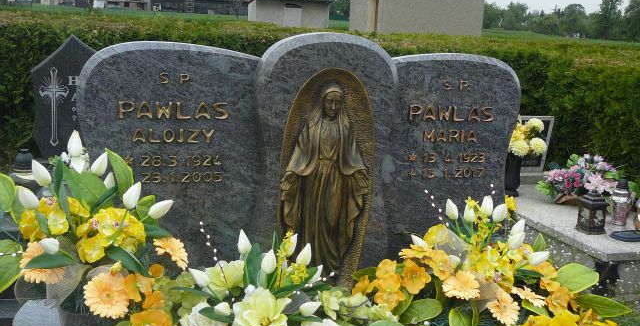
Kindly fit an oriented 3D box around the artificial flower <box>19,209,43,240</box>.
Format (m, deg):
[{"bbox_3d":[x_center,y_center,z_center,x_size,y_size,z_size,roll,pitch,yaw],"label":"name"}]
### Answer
[{"bbox_3d":[-0.712,0.154,1.780,0.065,0.078,0.050,5,13,21],"label":"artificial flower"}]

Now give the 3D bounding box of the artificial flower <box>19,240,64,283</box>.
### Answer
[{"bbox_3d":[-0.635,0.225,1.650,0.103,0.100,0.035,2,12,-2],"label":"artificial flower"}]

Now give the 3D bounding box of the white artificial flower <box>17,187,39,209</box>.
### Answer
[{"bbox_3d":[-0.675,0.082,1.670,0.036,0.063,0.036,-39,9,-11],"label":"white artificial flower"}]

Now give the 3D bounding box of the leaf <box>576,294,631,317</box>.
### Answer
[{"bbox_3d":[0.783,0.395,2.000,0.155,0.030,0.070,12,41,11],"label":"leaf"}]

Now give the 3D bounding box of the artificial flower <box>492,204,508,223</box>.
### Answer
[{"bbox_3d":[0.523,0.146,2.090,0.040,0.060,0.040,25,18,0],"label":"artificial flower"}]

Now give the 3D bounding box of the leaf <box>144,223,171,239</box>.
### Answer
[{"bbox_3d":[-0.413,0.173,1.820,0.070,0.040,0.045,-4,13,-16],"label":"leaf"}]

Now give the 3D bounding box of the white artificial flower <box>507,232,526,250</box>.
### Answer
[{"bbox_3d":[0.572,0.226,2.100,0.038,0.063,0.038,30,16,-22],"label":"white artificial flower"}]

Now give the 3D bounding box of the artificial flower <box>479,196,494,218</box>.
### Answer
[{"bbox_3d":[0.492,0.127,2.120,0.038,0.063,0.038,-3,15,-17],"label":"artificial flower"}]

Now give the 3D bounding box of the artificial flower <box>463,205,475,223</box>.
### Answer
[{"bbox_3d":[0.442,0.152,2.130,0.034,0.058,0.034,3,12,0],"label":"artificial flower"}]

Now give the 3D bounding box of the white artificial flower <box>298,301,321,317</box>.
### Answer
[{"bbox_3d":[-0.024,0.353,1.740,0.058,0.034,0.034,-26,0,20],"label":"white artificial flower"}]

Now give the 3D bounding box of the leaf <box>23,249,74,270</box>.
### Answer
[{"bbox_3d":[-0.593,0.211,1.580,0.115,0.042,0.030,-3,13,-26],"label":"leaf"}]

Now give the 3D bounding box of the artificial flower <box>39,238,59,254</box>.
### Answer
[{"bbox_3d":[-0.594,0.181,1.580,0.036,0.036,0.058,-30,-38,27],"label":"artificial flower"}]

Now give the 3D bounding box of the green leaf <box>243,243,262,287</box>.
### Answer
[{"bbox_3d":[-0.170,0.260,1.830,0.042,0.112,0.025,12,9,0],"label":"green leaf"}]

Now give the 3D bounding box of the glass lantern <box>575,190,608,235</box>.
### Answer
[{"bbox_3d":[1.678,0.296,4.450,0.132,0.258,0.132,-1,12,-18],"label":"glass lantern"}]

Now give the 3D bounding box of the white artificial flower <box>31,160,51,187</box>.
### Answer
[{"bbox_3d":[-0.653,0.025,1.690,0.036,0.066,0.036,-31,6,-9],"label":"white artificial flower"}]

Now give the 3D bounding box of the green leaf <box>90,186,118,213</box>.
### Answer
[{"bbox_3d":[-0.538,0.094,1.800,0.028,0.095,0.030,47,6,12],"label":"green leaf"}]

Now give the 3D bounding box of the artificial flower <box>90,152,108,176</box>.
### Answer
[{"bbox_3d":[-0.555,0.003,1.820,0.037,0.064,0.037,29,6,0],"label":"artificial flower"}]

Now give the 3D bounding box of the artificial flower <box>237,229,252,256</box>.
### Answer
[{"bbox_3d":[-0.203,0.213,1.930,0.038,0.068,0.038,-5,3,0],"label":"artificial flower"}]

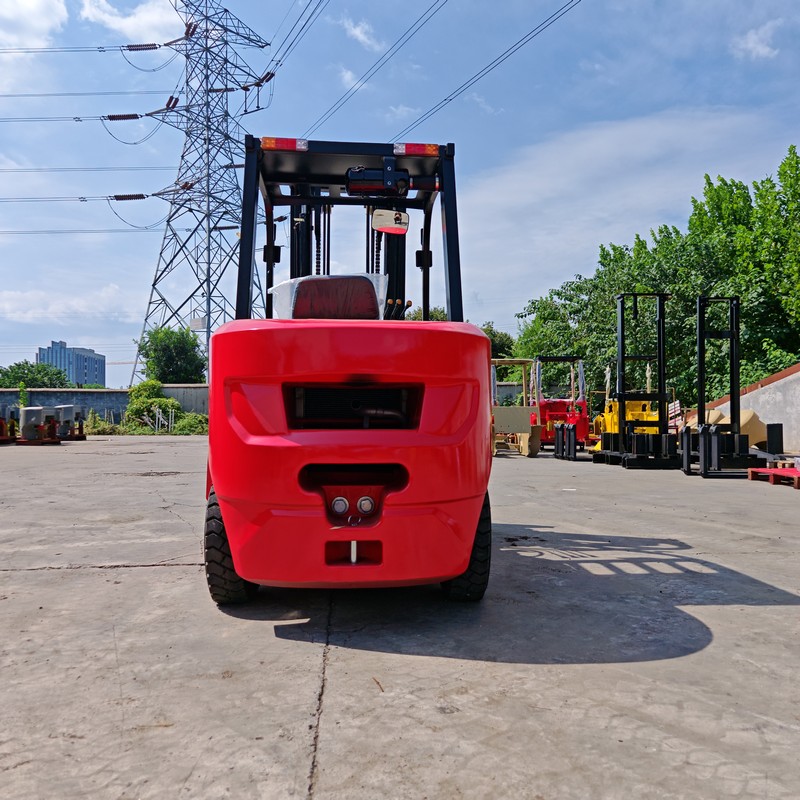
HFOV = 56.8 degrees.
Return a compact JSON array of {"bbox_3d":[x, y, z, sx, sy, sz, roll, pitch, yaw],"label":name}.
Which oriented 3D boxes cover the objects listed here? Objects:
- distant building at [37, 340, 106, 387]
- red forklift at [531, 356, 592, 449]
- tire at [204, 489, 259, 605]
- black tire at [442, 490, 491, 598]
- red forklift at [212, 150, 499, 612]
[{"bbox_3d":[-173.000,-10.000,395.000,17.000,35.000,52.000,0,-1,-5],"label":"distant building"},{"bbox_3d":[3.630,0.050,17.200,1.200,2.100,2.400,0,-1,4],"label":"red forklift"},{"bbox_3d":[-0.699,0.570,3.187,0.180,0.590,0.590,0,-1,-4],"label":"tire"},{"bbox_3d":[0.259,0.570,3.253,0.180,0.590,0.590,0,-1,-4],"label":"black tire"},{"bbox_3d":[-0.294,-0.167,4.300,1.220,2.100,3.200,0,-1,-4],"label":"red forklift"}]

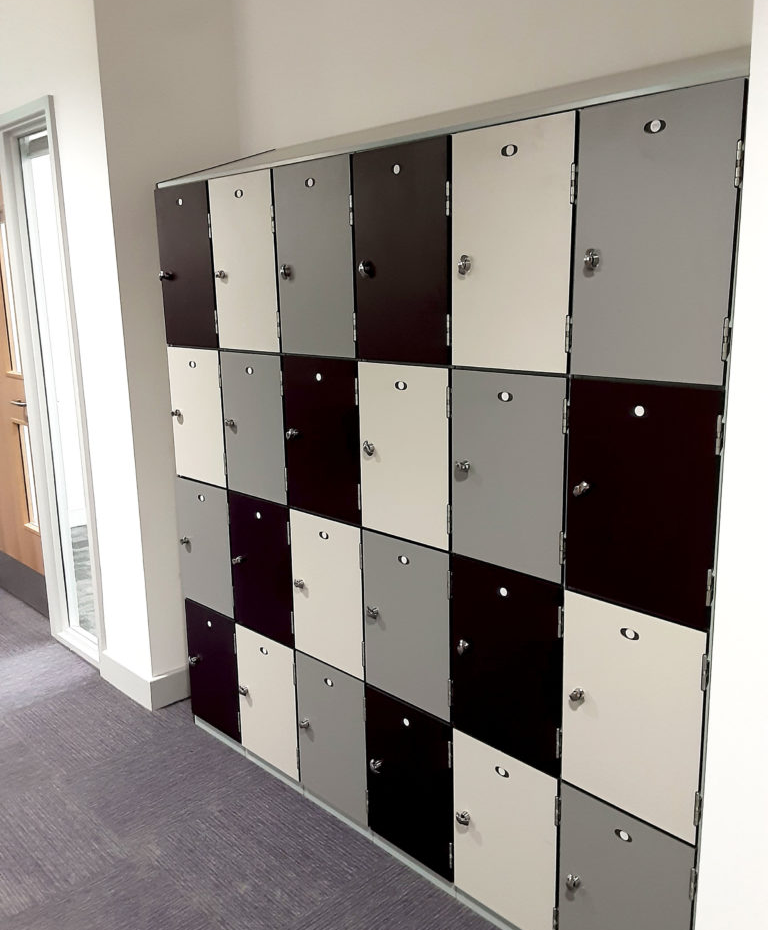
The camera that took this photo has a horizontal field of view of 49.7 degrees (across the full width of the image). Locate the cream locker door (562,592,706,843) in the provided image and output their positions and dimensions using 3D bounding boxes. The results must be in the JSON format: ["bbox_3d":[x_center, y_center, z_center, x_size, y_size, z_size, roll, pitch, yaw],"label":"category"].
[{"bbox_3d":[0.474,0.475,1.596,0.020,0.420,0.293,-13,17,-42],"label":"cream locker door"}]

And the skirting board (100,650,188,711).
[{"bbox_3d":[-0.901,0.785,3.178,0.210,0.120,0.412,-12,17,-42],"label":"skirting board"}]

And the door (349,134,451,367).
[{"bbox_3d":[0.038,-0.462,1.836,0.040,0.466,0.292,-12,17,-42],"label":"door"}]

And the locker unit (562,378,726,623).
[{"bbox_3d":[0.617,0.025,1.645,0.447,0.418,0.298,-13,17,-42],"label":"locker unit"}]

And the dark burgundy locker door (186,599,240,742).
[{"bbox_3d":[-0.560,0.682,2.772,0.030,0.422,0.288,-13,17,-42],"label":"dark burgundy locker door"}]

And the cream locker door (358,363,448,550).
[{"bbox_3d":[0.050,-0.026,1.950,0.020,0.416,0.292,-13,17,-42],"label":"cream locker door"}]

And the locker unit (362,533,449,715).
[{"bbox_3d":[0.204,0.358,2.170,0.430,0.425,0.298,-13,17,-42],"label":"locker unit"}]

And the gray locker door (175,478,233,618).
[{"bbox_3d":[-0.565,0.261,2.670,0.025,0.421,0.292,-13,17,-42],"label":"gray locker door"}]

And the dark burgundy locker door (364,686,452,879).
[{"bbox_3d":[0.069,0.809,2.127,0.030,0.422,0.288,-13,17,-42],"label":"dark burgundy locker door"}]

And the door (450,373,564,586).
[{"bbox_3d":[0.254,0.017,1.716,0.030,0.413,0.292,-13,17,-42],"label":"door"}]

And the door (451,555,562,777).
[{"bbox_3d":[0.269,0.429,1.812,0.025,0.421,0.292,-13,17,-42],"label":"door"}]

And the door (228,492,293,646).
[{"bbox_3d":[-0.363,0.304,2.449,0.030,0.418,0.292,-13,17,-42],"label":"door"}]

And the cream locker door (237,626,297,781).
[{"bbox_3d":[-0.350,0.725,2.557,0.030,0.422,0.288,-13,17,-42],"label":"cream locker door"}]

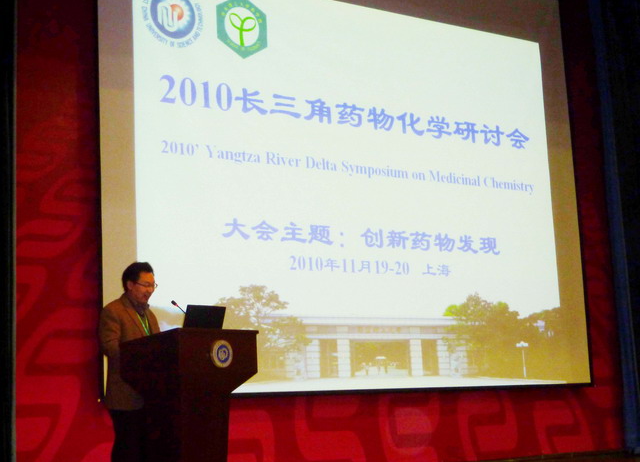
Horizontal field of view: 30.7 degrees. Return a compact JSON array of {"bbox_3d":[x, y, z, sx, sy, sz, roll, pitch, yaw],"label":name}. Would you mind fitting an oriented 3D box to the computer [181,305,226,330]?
[{"bbox_3d":[-0.775,0.591,7.056,0.290,0.220,0.315,-16,-15,39],"label":"computer"}]

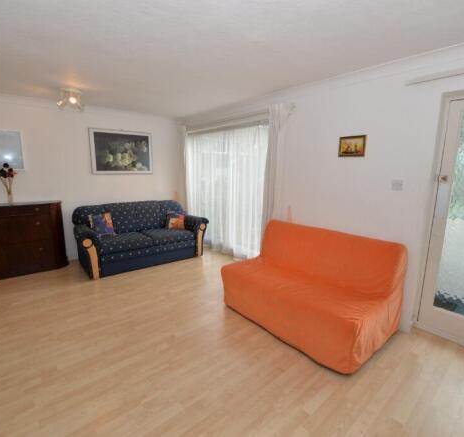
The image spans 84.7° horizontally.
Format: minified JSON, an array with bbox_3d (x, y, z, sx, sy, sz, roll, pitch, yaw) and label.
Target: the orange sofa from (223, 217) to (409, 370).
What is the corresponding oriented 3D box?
[{"bbox_3d":[0.709,0.567,2.569,0.901,0.860,1.480,-8,13,-42],"label":"orange sofa"}]

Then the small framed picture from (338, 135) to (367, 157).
[{"bbox_3d":[1.200,-0.715,2.537,0.025,0.190,0.260,-8,13,-42],"label":"small framed picture"}]

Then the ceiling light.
[{"bbox_3d":[-1.896,-1.401,2.997,0.240,0.190,0.240,-8,13,-42],"label":"ceiling light"}]

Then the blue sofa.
[{"bbox_3d":[-1.474,0.238,4.243,1.910,0.900,0.990,-7,12,-40],"label":"blue sofa"}]

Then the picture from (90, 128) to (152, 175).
[{"bbox_3d":[-1.915,-1.157,4.520,1.060,0.740,0.030,-8,13,-42],"label":"picture"}]

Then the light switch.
[{"bbox_3d":[1.487,-0.293,2.286,0.012,0.087,0.090,-8,13,-42],"label":"light switch"}]

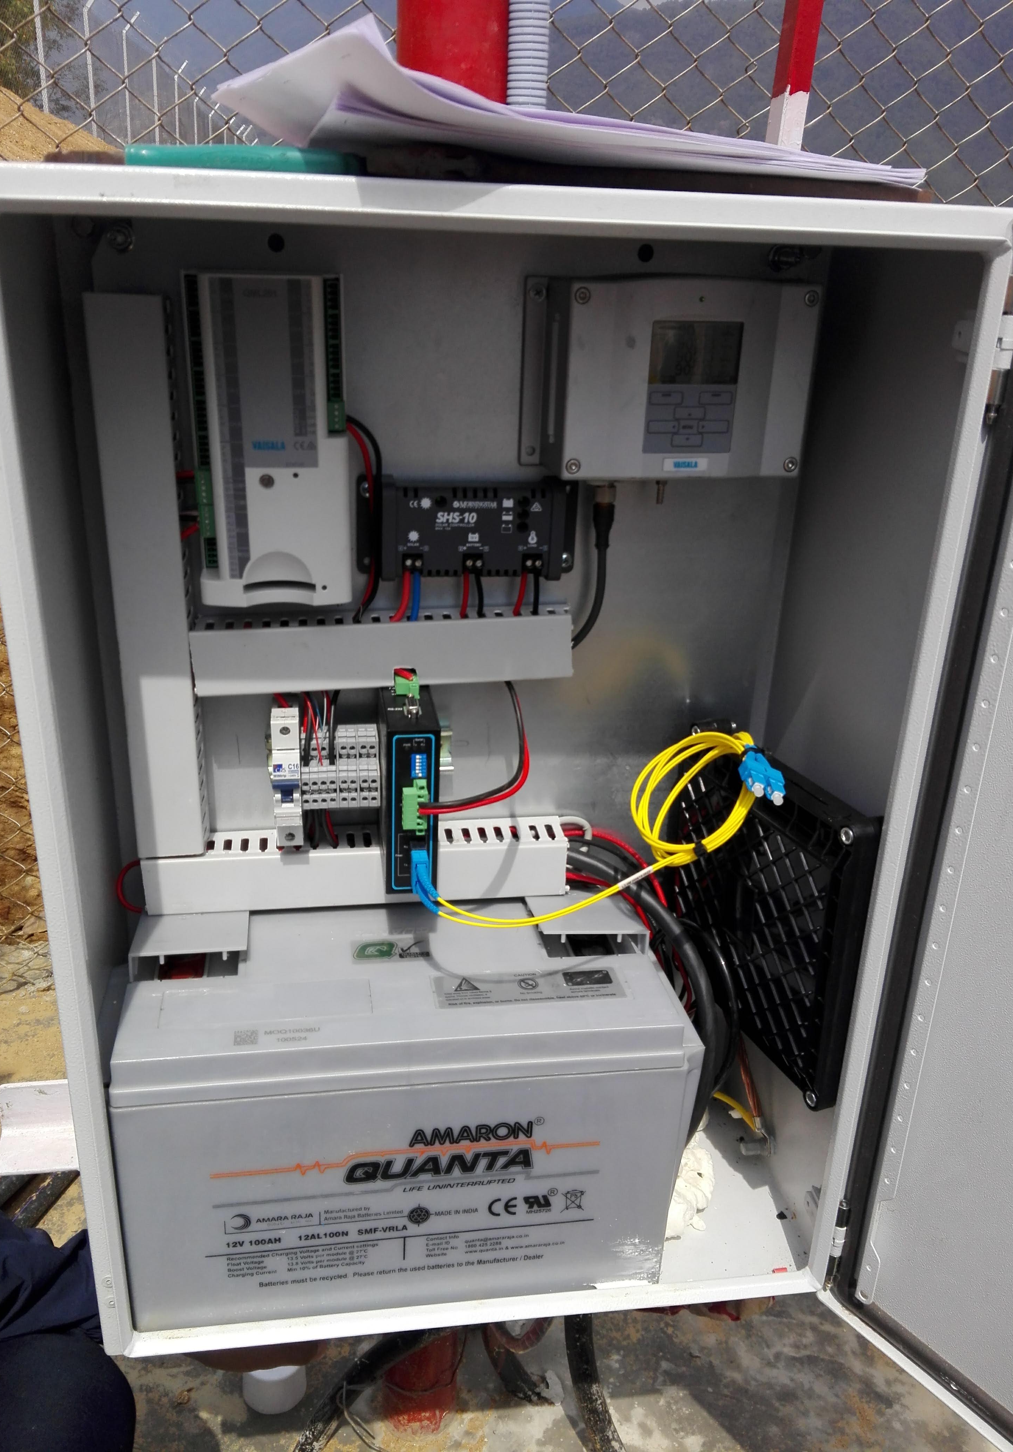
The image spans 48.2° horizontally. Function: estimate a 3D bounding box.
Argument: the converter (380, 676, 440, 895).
[{"bbox_3d":[-0.068,0.044,0.791,0.035,0.120,0.082,-1,23,-8],"label":"converter"}]

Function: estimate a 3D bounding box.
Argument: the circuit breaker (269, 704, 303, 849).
[{"bbox_3d":[-0.151,0.036,0.784,0.018,0.091,0.073,-1,23,-8],"label":"circuit breaker"}]

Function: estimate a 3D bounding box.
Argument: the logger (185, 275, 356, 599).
[{"bbox_3d":[-0.146,-0.177,0.710,0.094,0.199,0.050,-1,23,-8],"label":"logger"}]

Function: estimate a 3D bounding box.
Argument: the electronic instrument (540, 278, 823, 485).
[{"bbox_3d":[0.104,-0.222,0.722,0.158,0.118,0.071,-1,22,-8],"label":"electronic instrument"}]

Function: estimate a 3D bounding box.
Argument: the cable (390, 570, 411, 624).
[{"bbox_3d":[-0.071,-0.087,0.759,0.014,0.039,0.010,-1,22,-8],"label":"cable"}]

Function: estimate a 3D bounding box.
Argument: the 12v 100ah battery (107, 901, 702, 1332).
[{"bbox_3d":[-0.078,0.272,0.847,0.399,0.240,0.174,-1,22,-8],"label":"12v 100ah battery"}]

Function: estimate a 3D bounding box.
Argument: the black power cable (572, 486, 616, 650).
[{"bbox_3d":[0.059,-0.105,0.761,0.020,0.117,0.036,-1,23,-8],"label":"black power cable"}]

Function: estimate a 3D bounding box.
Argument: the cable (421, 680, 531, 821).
[{"bbox_3d":[-0.023,0.013,0.770,0.081,0.067,0.074,-1,22,-8],"label":"cable"}]

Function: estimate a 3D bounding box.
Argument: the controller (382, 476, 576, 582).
[{"bbox_3d":[-0.023,-0.132,0.763,0.149,0.068,0.035,-1,22,-8],"label":"controller"}]

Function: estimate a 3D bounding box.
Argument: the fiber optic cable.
[{"bbox_3d":[0.056,0.061,0.738,0.219,0.121,0.077,-1,23,-8],"label":"fiber optic cable"}]

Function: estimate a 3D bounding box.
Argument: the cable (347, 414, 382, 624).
[{"bbox_3d":[-0.091,-0.131,0.734,0.020,0.136,0.032,-1,23,-8],"label":"cable"}]

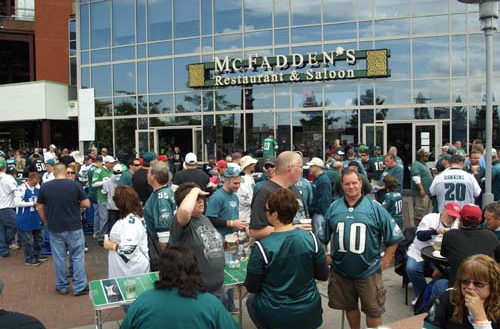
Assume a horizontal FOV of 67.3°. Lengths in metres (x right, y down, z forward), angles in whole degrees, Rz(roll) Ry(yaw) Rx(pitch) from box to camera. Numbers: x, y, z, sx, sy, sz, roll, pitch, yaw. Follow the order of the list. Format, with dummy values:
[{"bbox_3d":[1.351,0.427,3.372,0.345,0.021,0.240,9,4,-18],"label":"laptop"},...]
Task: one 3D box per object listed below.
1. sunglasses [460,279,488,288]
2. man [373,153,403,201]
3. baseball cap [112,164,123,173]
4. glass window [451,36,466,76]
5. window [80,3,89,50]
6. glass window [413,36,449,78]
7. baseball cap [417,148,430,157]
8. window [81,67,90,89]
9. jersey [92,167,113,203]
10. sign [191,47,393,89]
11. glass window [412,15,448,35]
[{"bbox_3d":[1.276,0.675,2.130,0.130,0.045,0.140,-3,4,-40],"label":"sunglasses"},{"bbox_3d":[2.478,0.704,6.718,0.500,1.800,0.520,-1,1,-27],"label":"man"},{"bbox_3d":[-2.722,0.083,7.750,0.180,0.140,0.250,-2,3,-25],"label":"baseball cap"},{"bbox_3d":[7.385,-3.864,13.276,0.525,1.491,0.100,0,1,11],"label":"glass window"},{"bbox_3d":[-8.437,-7.031,19.200,0.580,2.350,0.080,0,3,20],"label":"window"},{"bbox_3d":[7.134,-4.237,14.800,1.380,1.670,0.080,0,3,11],"label":"glass window"},{"bbox_3d":[3.419,-0.236,7.400,0.270,0.150,0.180,0,3,20],"label":"baseball cap"},{"bbox_3d":[-8.159,-4.051,18.555,0.532,1.534,0.080,0,3,18],"label":"window"},{"bbox_3d":[-3.149,0.431,8.100,0.340,0.770,0.540,1,3,35],"label":"jersey"},{"bbox_3d":[1.273,-3.833,15.046,8.242,1.094,0.300,0,3,15],"label":"sign"},{"bbox_3d":[6.618,-5.127,13.765,1.296,0.666,0.080,0,3,18],"label":"glass window"}]

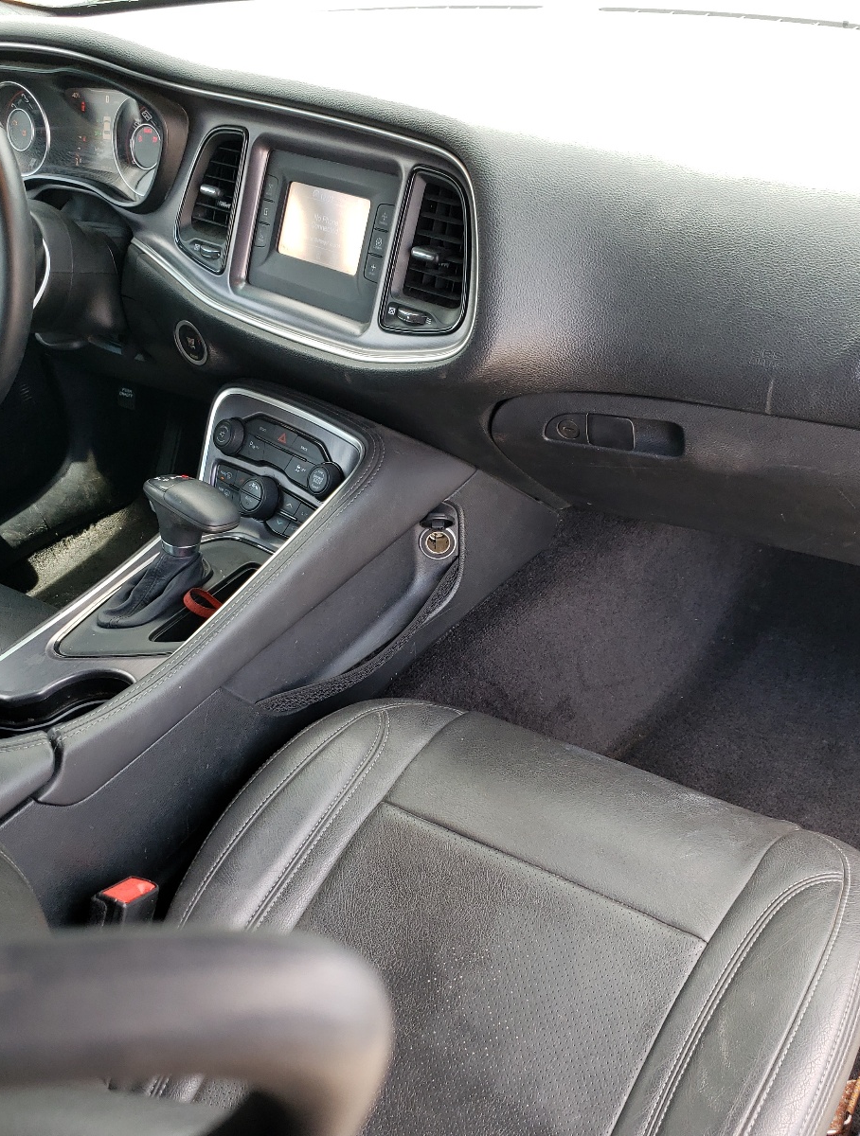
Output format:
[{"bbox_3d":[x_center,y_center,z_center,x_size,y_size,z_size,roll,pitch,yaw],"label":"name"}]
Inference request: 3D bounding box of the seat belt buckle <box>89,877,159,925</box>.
[{"bbox_3d":[-0.232,0.278,0.837,0.032,0.083,0.042,19,17,29],"label":"seat belt buckle"}]

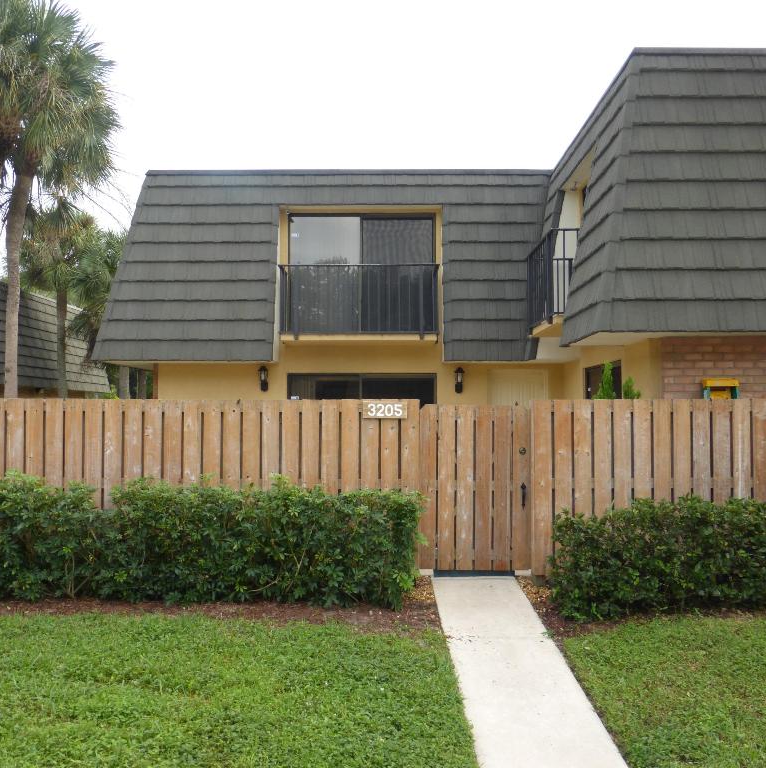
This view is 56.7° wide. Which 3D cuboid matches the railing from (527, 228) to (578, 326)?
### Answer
[{"bbox_3d":[2.430,-1.320,9.551,0.700,1.120,1.600,0,-2,1],"label":"railing"}]

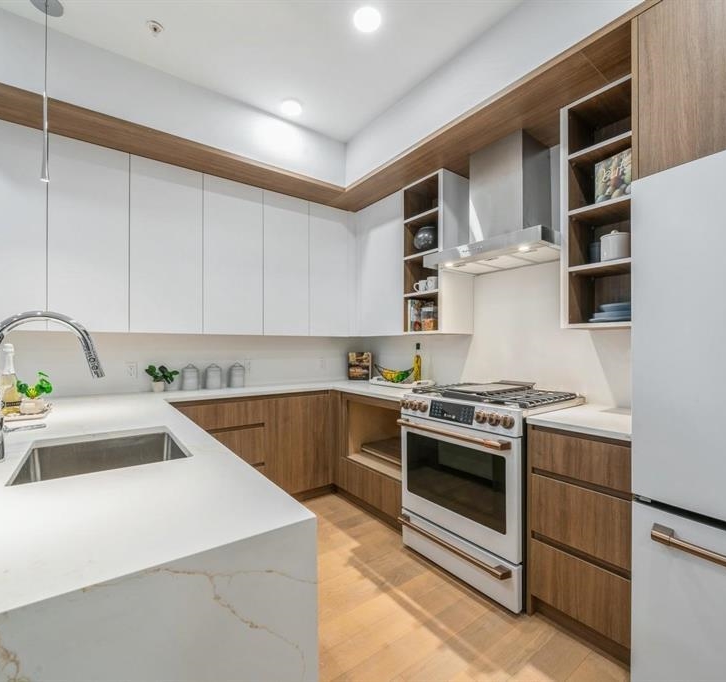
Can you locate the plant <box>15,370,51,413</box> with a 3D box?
[{"bbox_3d":[-1.536,0.232,1.724,0.140,0.197,0.135,1,0,-37],"label":"plant"}]

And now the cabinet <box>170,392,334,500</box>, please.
[{"bbox_3d":[-0.883,0.801,2.792,1.220,0.852,0.540,1,0,-37],"label":"cabinet"}]

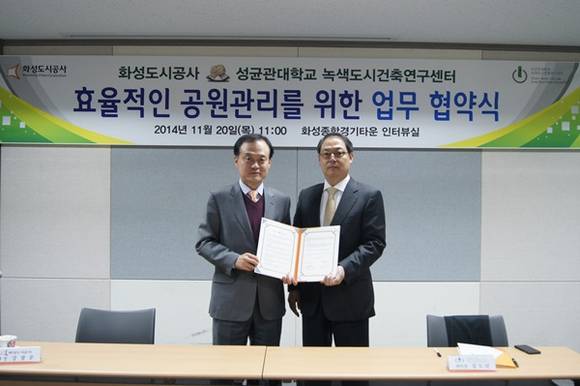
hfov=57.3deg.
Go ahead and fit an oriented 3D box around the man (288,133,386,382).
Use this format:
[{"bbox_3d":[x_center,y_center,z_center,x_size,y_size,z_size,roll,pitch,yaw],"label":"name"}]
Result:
[{"bbox_3d":[0.243,0.560,2.770,0.520,1.750,0.420,0,0,14],"label":"man"}]

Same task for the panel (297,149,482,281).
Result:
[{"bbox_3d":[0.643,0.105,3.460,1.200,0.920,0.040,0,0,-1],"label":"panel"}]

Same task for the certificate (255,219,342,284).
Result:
[{"bbox_3d":[0.042,0.291,2.620,0.410,0.300,0.070,5,-28,0],"label":"certificate"}]

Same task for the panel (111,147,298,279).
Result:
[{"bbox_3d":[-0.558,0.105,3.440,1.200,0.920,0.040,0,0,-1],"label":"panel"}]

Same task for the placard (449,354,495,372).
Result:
[{"bbox_3d":[0.763,0.713,2.220,0.200,0.065,0.055,0,0,0],"label":"placard"}]

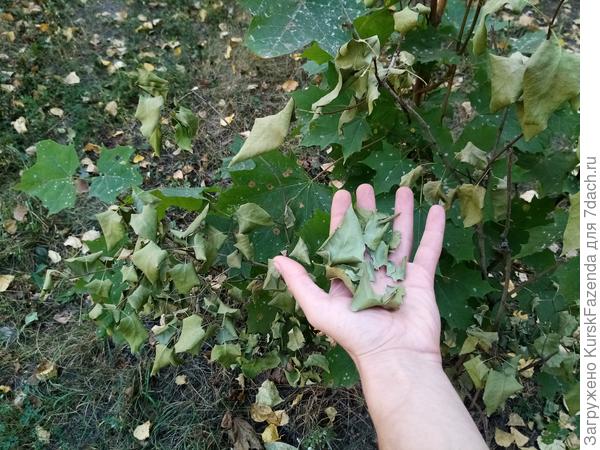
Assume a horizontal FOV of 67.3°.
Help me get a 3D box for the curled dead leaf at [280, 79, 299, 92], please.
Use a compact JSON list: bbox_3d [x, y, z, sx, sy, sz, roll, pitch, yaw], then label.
[{"bbox_3d":[-0.037,-0.556,1.806,0.053,0.020,0.064,27,60,17],"label":"curled dead leaf"}]

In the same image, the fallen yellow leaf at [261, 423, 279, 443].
[{"bbox_3d":[-0.070,0.503,1.089,0.041,0.022,0.045,6,56,4],"label":"fallen yellow leaf"}]

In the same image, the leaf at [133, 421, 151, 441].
[{"bbox_3d":[-0.378,0.498,1.094,0.039,0.018,0.045,24,59,15],"label":"leaf"}]

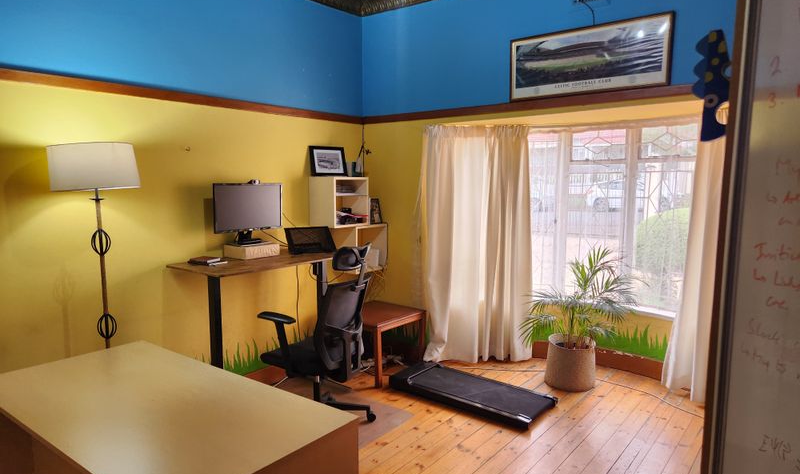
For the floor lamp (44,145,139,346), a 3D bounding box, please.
[{"bbox_3d":[-1.550,0.397,2.811,0.430,1.760,0.430,5,8,38],"label":"floor lamp"}]

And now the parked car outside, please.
[{"bbox_3d":[10.621,-1.823,23.632,4.100,1.460,1.740,5,8,38],"label":"parked car outside"}]

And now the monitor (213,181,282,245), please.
[{"bbox_3d":[-1.049,-0.170,3.705,0.190,0.420,0.560,5,8,38],"label":"monitor"}]

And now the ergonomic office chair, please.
[{"bbox_3d":[-0.544,0.622,3.459,0.680,1.185,0.660,4,8,36],"label":"ergonomic office chair"}]

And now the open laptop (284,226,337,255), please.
[{"bbox_3d":[-0.697,0.010,4.095,0.355,0.190,0.290,-3,7,-25],"label":"open laptop"}]

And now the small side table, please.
[{"bbox_3d":[-0.209,0.871,4.475,0.595,0.475,0.610,5,8,38],"label":"small side table"}]

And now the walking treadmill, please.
[{"bbox_3d":[0.517,1.119,3.913,1.150,0.100,0.500,5,8,38],"label":"walking treadmill"}]

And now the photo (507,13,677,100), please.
[{"bbox_3d":[1.191,-1.138,3.460,1.050,0.415,0.030,5,15,38],"label":"photo"}]

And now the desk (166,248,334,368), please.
[{"bbox_3d":[-0.890,0.667,3.729,0.580,1.040,1.220,5,8,38],"label":"desk"}]

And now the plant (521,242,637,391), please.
[{"bbox_3d":[1.359,0.600,4.018,0.860,1.110,0.840,5,8,38],"label":"plant"}]

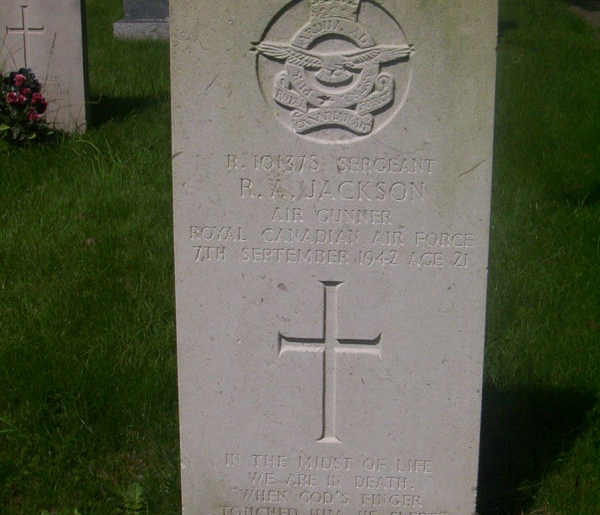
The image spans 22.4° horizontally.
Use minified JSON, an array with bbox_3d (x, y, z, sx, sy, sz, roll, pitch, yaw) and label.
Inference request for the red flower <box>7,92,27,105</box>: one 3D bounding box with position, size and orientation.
[{"bbox_3d":[-0.940,-0.527,5.030,0.064,0.047,0.050,2,20,4],"label":"red flower"}]

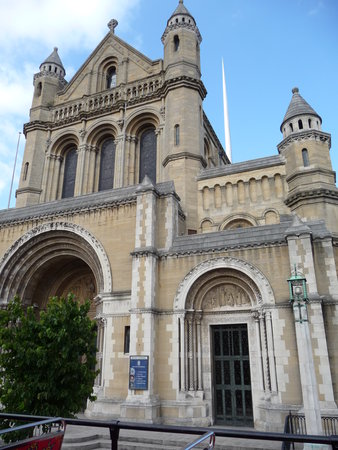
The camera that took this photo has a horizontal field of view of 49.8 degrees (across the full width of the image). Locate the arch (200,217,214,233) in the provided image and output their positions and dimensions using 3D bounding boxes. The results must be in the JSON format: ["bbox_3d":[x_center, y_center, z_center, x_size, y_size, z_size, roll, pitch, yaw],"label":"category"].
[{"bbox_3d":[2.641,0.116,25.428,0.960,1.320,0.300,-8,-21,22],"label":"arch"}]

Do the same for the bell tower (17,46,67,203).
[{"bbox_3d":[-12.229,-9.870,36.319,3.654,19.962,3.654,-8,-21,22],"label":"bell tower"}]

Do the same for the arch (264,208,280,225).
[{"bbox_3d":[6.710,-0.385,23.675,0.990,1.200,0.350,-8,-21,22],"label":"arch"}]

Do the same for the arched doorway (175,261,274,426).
[{"bbox_3d":[2.840,5.620,18.174,5.225,7.964,1.120,-8,-21,22],"label":"arched doorway"}]

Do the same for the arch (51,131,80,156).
[{"bbox_3d":[-9.374,-7.511,33.683,3.420,2.160,0.850,-8,-21,22],"label":"arch"}]

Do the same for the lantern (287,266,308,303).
[{"bbox_3d":[4.612,2.087,13.074,0.620,1.380,0.620,-8,-21,22],"label":"lantern"}]

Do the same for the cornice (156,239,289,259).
[{"bbox_3d":[2.591,1.234,18.805,6.791,0.300,0.350,-8,-21,22],"label":"cornice"}]

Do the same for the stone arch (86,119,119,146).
[{"bbox_3d":[-5.741,-8.177,32.679,3.520,2.537,1.000,-8,-21,22],"label":"stone arch"}]

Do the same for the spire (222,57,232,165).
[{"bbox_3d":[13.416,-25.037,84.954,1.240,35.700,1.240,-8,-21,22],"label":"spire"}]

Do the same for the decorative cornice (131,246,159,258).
[{"bbox_3d":[-1.355,1.587,20.484,1.380,0.460,0.980,-8,-21,22],"label":"decorative cornice"}]

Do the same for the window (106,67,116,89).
[{"bbox_3d":[-5.563,-14.265,35.196,1.080,2.800,0.500,-8,-21,22],"label":"window"}]

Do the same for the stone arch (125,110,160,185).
[{"bbox_3d":[-2.001,-6.281,30.336,3.440,7.783,1.150,-8,-21,22],"label":"stone arch"}]

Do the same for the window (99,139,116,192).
[{"bbox_3d":[-5.340,-5.110,32.002,1.566,5.562,0.350,-8,-21,22],"label":"window"}]

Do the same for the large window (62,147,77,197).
[{"bbox_3d":[-8.966,-4.589,33.458,1.566,5.562,0.350,-8,-21,22],"label":"large window"}]

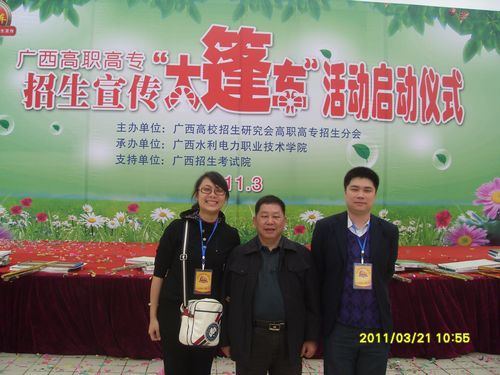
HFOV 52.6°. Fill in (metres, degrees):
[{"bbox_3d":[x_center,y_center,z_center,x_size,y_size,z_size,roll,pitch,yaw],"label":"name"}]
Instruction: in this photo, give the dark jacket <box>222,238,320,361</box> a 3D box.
[{"bbox_3d":[0.110,0.597,2.700,0.540,0.670,0.290,1,-2,-1],"label":"dark jacket"}]

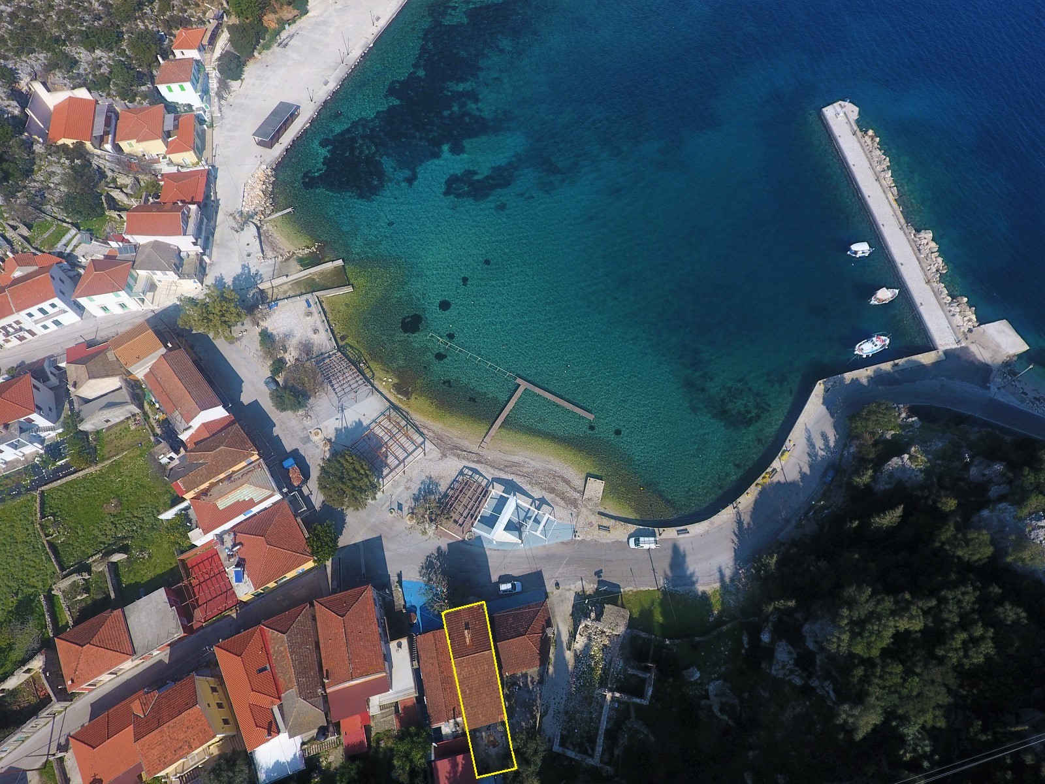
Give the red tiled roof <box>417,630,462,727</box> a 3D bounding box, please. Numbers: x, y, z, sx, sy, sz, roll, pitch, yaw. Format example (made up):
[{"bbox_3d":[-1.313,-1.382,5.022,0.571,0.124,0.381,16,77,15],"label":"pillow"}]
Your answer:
[{"bbox_3d":[-11.540,40.400,85.920,5.360,1.700,12.200,-12,62,-7],"label":"red tiled roof"}]

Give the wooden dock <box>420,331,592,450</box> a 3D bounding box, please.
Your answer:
[{"bbox_3d":[-6.709,2.932,117.378,38.150,1.100,16.650,27,65,14],"label":"wooden dock"}]

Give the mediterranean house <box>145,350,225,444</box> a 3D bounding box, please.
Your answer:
[{"bbox_3d":[-60.450,0.390,108.370,8.150,8.000,16.500,-37,68,-18],"label":"mediterranean house"}]

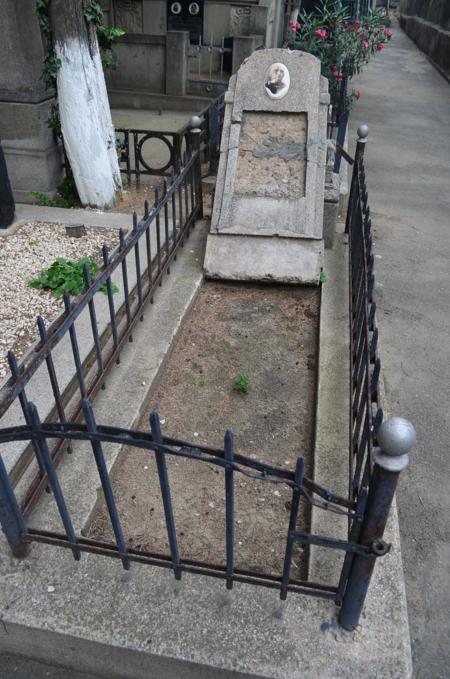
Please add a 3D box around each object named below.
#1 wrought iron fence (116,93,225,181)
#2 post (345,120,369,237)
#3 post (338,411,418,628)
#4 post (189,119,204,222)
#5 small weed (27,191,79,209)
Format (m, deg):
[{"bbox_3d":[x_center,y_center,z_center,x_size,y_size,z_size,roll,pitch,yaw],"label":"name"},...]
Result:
[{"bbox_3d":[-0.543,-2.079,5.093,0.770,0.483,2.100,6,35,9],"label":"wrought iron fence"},{"bbox_3d":[0.859,-1.049,3.376,0.074,0.717,0.074,6,35,9],"label":"post"},{"bbox_3d":[0.333,0.458,1.159,0.074,0.734,0.074,6,35,9],"label":"post"},{"bbox_3d":[-0.189,-1.220,3.632,0.074,0.708,0.074,6,35,9],"label":"post"},{"bbox_3d":[-1.350,-1.116,4.021,0.378,0.119,0.161,6,35,9],"label":"small weed"}]

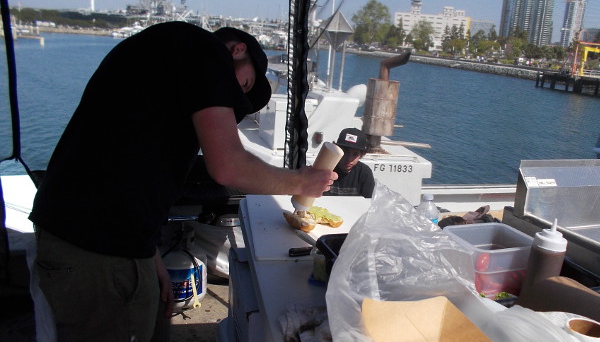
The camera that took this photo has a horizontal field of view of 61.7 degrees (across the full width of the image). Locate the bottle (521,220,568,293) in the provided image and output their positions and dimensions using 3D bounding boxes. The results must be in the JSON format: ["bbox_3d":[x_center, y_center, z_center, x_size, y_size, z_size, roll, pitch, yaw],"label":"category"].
[{"bbox_3d":[0.503,0.215,1.039,0.072,0.240,0.072,6,14,0],"label":"bottle"}]

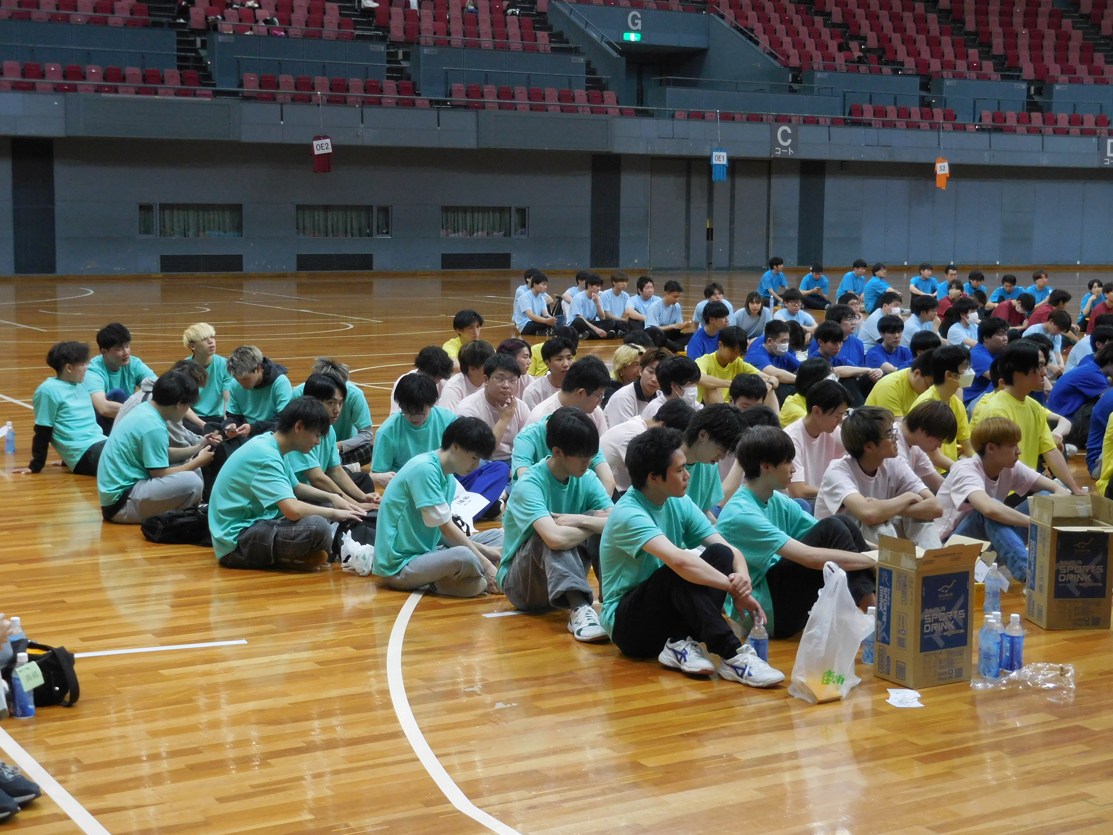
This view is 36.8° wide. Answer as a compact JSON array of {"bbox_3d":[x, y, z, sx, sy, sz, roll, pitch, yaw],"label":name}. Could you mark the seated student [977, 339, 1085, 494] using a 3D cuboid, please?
[{"bbox_3d":[2.648,0.080,9.093,0.580,0.940,0.750,-6,10,-44],"label":"seated student"}]

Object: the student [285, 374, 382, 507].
[{"bbox_3d":[-1.180,0.167,8.741,0.700,0.820,0.550,6,9,36],"label":"student"}]

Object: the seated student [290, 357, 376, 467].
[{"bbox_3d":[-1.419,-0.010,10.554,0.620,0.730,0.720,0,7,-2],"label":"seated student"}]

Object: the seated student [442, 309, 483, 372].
[{"bbox_3d":[-0.717,-0.428,13.200,0.720,0.820,0.520,7,9,41],"label":"seated student"}]

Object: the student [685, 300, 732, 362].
[{"bbox_3d":[1.461,-0.621,15.140,0.530,0.830,0.740,-7,10,-45],"label":"student"}]

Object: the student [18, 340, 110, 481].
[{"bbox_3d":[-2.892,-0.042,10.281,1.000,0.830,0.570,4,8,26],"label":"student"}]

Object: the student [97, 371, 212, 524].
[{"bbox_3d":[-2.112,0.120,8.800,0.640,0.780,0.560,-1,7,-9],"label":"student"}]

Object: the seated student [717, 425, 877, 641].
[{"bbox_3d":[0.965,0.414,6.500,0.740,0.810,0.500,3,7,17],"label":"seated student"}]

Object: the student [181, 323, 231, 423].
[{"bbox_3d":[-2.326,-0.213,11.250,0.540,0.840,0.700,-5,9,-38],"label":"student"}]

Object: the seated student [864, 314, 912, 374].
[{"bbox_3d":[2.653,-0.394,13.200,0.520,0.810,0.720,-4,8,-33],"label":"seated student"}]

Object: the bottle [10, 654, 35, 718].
[{"bbox_3d":[-1.748,0.880,5.485,0.068,0.210,0.068,1,7,0],"label":"bottle"}]

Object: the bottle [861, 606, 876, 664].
[{"bbox_3d":[1.160,0.796,6.129,0.068,0.204,0.068,1,7,0],"label":"bottle"}]

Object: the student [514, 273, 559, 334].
[{"bbox_3d":[-0.174,-1.508,22.215,0.720,0.810,0.580,6,9,38],"label":"student"}]

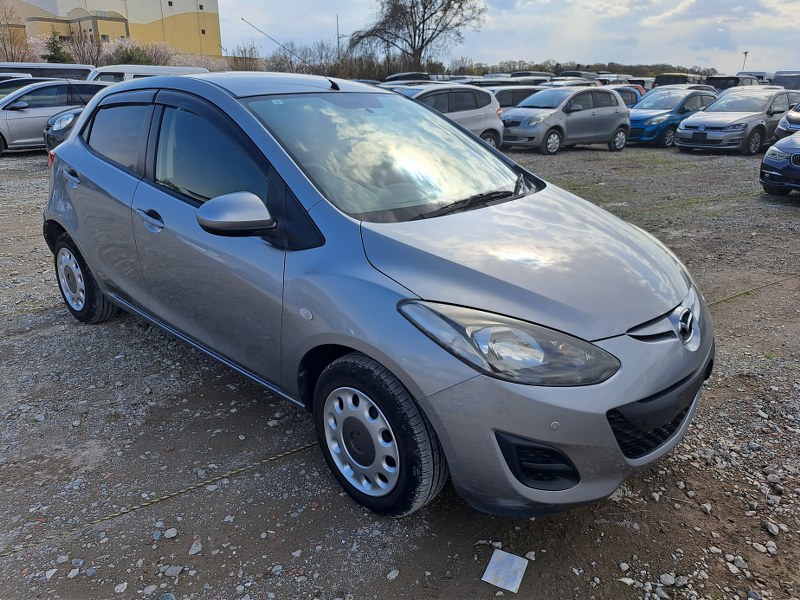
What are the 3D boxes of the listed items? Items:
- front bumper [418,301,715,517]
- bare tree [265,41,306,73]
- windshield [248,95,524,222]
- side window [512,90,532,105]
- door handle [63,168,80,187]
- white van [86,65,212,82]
[{"bbox_3d":[0.797,0.257,2.041,0.500,0.560,1.680,18,27,38],"label":"front bumper"},{"bbox_3d":[-9.247,-18.602,45.492,3.440,4.870,3.440,-3,21,-10],"label":"bare tree"},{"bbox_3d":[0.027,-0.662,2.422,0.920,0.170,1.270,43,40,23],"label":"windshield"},{"bbox_3d":[3.596,-5.811,15.958,0.750,0.440,0.070,-5,22,-16],"label":"side window"},{"bbox_3d":[-1.724,-0.645,2.904,0.200,0.065,0.055,18,27,38],"label":"door handle"},{"bbox_3d":[-8.743,-6.854,18.844,4.500,1.950,1.690,-15,26,-36],"label":"white van"}]

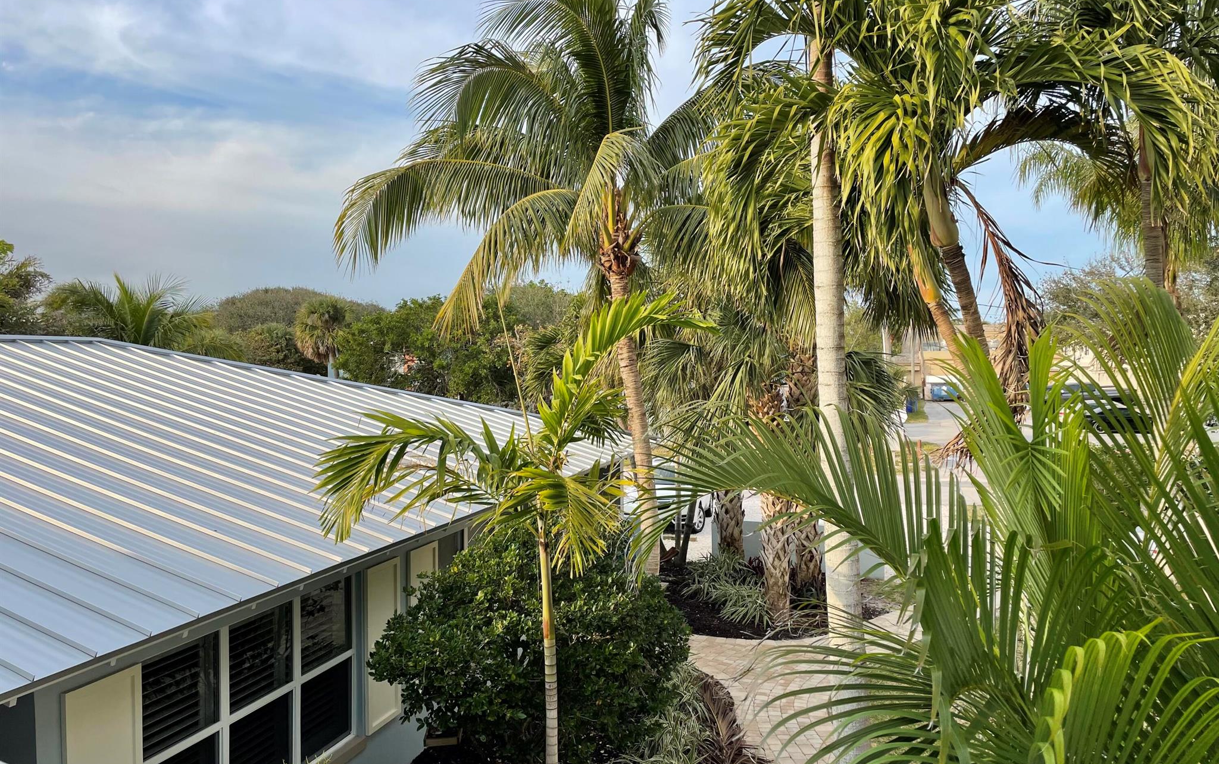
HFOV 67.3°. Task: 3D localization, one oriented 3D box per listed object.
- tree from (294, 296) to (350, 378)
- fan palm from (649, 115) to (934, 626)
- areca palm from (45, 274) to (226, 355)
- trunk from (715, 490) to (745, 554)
[{"bbox_3d":[-15.050,-1.100,48.000,3.100,6.600,3.100,0,2,0],"label":"tree"},{"bbox_3d":[2.870,-0.400,14.800,4.400,8.200,4.300,0,2,0],"label":"fan palm"},{"bbox_3d":[-15.560,-0.300,30.000,5.800,6.300,5.500,0,2,0],"label":"areca palm"},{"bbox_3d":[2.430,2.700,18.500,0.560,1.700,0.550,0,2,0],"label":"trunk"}]

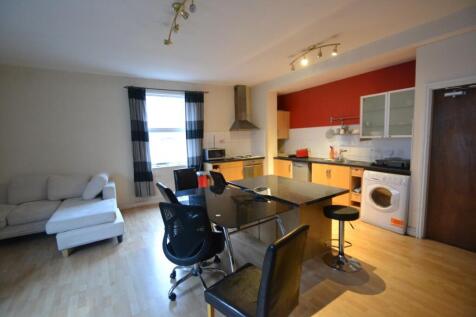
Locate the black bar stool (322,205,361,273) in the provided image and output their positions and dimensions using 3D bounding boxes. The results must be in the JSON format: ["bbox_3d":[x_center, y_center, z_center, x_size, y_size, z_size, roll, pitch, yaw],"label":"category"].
[{"bbox_3d":[1.169,0.874,2.216,0.390,0.610,0.390,-5,7,-33],"label":"black bar stool"}]

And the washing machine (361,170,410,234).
[{"bbox_3d":[2.444,0.622,3.164,0.570,0.850,0.597,-5,7,-33],"label":"washing machine"}]

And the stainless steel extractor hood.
[{"bbox_3d":[0.161,-1.292,5.030,0.600,1.120,0.500,-5,7,-30],"label":"stainless steel extractor hood"}]

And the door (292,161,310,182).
[{"bbox_3d":[1.375,0.462,4.293,0.050,0.740,0.430,-5,7,-33],"label":"door"}]

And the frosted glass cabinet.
[{"bbox_3d":[2.487,-0.703,3.200,0.320,0.710,0.810,-5,7,-33],"label":"frosted glass cabinet"}]

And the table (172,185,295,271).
[{"bbox_3d":[-0.104,0.844,2.518,0.940,0.680,1.500,-5,7,-33],"label":"table"}]

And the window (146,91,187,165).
[{"bbox_3d":[-1.576,-0.629,4.524,0.980,1.660,0.120,-4,6,-26],"label":"window"}]

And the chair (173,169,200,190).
[{"bbox_3d":[-0.717,0.663,3.143,0.460,0.950,0.570,-5,7,-33],"label":"chair"}]

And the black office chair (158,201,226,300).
[{"bbox_3d":[-0.415,0.796,1.939,0.590,0.910,0.610,0,6,16],"label":"black office chair"}]

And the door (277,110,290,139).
[{"bbox_3d":[1.141,-0.857,5.074,0.520,0.710,0.050,-5,7,-33],"label":"door"}]

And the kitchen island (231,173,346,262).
[{"bbox_3d":[0.677,0.756,3.070,0.950,0.700,1.550,-5,7,-33],"label":"kitchen island"}]

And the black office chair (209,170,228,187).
[{"bbox_3d":[-0.432,0.657,3.366,0.580,0.920,0.580,-2,6,-3],"label":"black office chair"}]

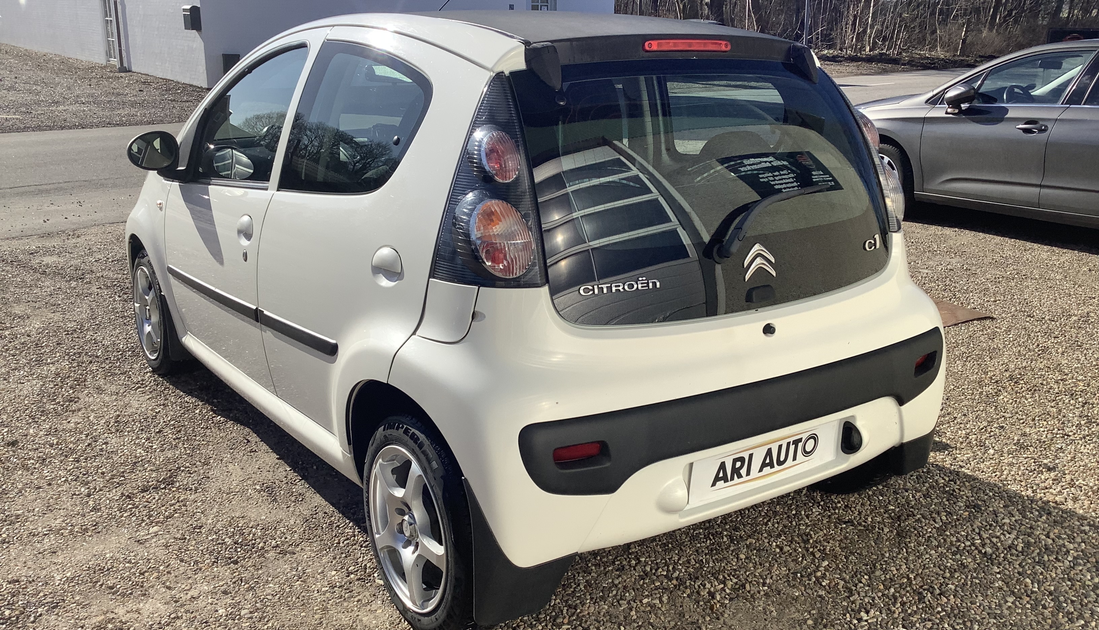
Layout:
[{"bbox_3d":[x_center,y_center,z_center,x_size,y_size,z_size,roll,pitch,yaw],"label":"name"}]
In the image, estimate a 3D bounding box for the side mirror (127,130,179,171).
[{"bbox_3d":[-1.342,-0.563,3.348,0.180,0.138,0.110,-10,18,-34],"label":"side mirror"}]

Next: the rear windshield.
[{"bbox_3d":[0.415,-0.313,2.368,1.110,0.650,0.110,-10,-9,-34],"label":"rear windshield"}]

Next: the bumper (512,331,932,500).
[{"bbox_3d":[0.515,0.208,2.349,1.390,0.195,0.130,-10,18,-34],"label":"bumper"}]

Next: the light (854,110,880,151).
[{"bbox_3d":[0.879,-0.498,2.723,0.100,0.115,0.060,-12,9,-40],"label":"light"}]

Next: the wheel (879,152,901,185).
[{"bbox_3d":[2.905,-1.176,8.606,0.160,0.460,0.460,-10,18,-35],"label":"wheel"}]

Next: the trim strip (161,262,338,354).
[{"bbox_3d":[-0.958,-0.048,3.005,0.030,0.045,1.550,-10,15,-34],"label":"trim strip"}]

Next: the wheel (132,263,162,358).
[{"bbox_3d":[-1.614,-0.015,4.131,0.150,0.390,0.390,-10,18,-34],"label":"wheel"}]

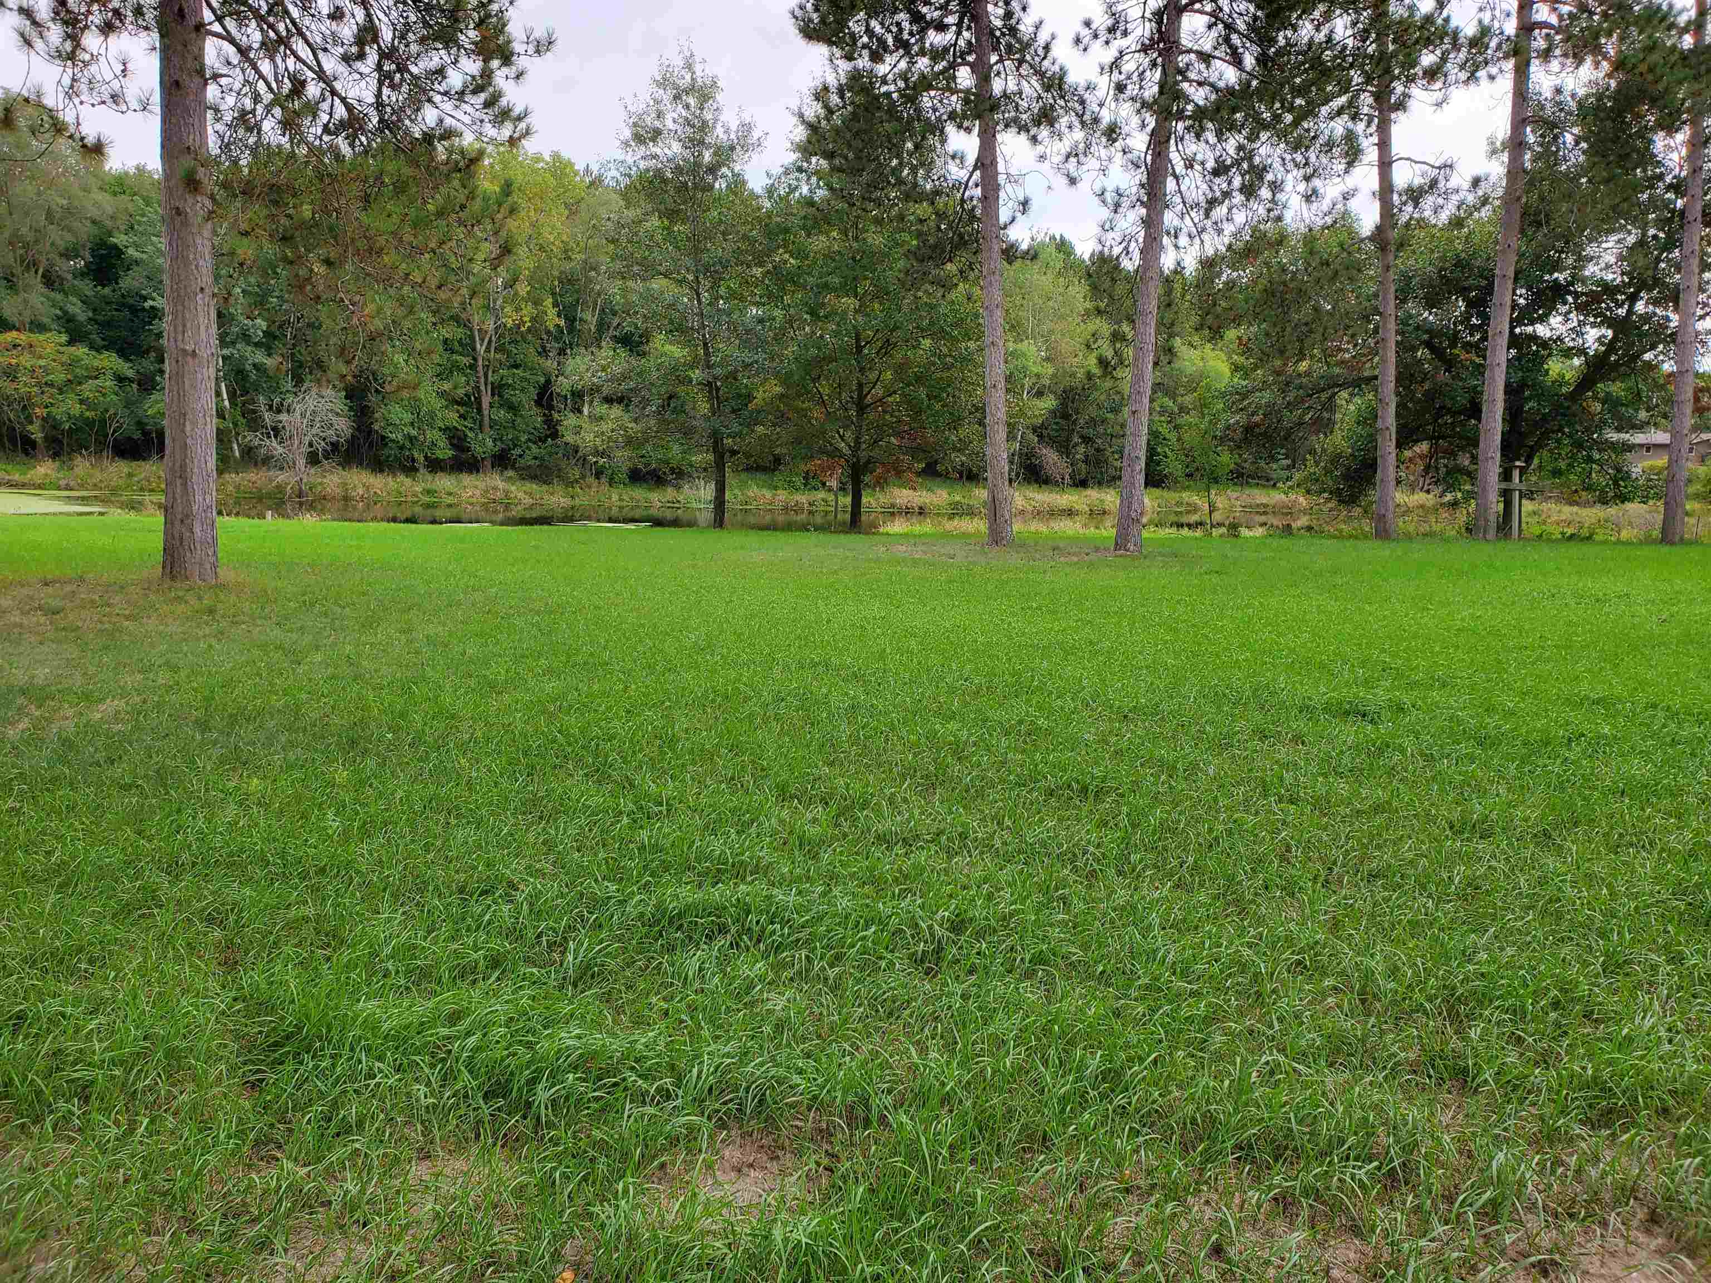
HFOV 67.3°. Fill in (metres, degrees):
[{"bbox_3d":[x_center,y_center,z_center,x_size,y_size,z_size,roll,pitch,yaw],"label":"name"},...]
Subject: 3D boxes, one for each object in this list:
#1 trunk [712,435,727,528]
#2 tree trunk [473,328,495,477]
[{"bbox_3d":[-3.273,-3.869,31.000,0.360,2.200,0.350,0,8,0],"label":"trunk"},{"bbox_3d":[-17.350,-11.327,60.000,0.850,6.900,0.700,0,8,0],"label":"tree trunk"}]

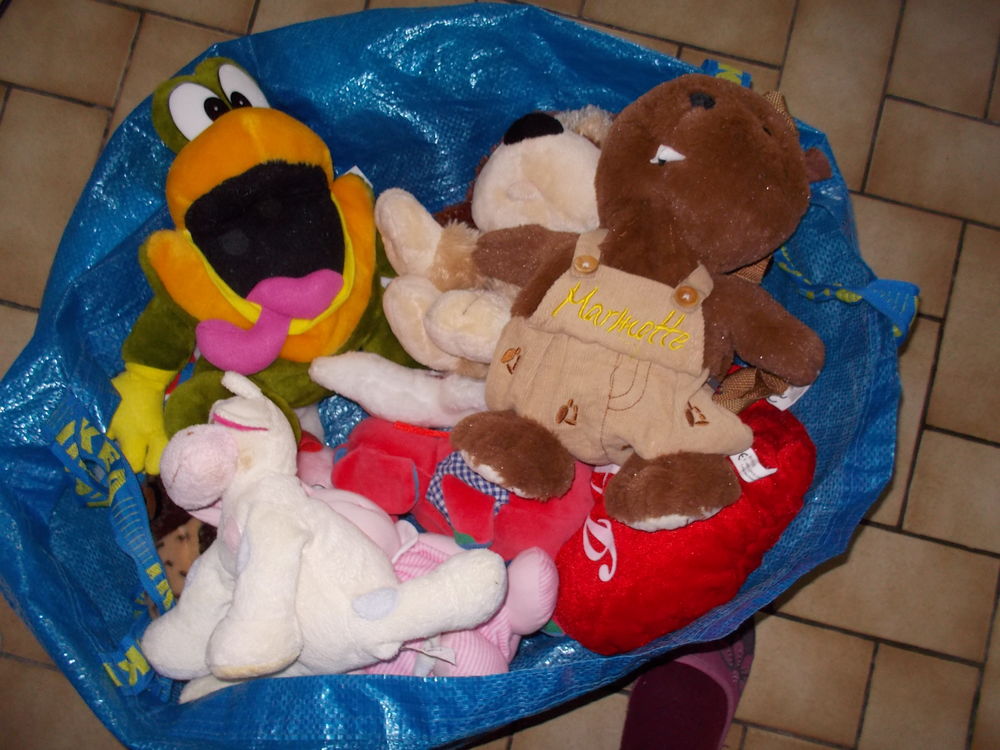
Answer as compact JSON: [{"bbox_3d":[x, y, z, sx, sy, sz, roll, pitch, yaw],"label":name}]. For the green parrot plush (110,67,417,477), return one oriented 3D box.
[{"bbox_3d":[-0.179,-0.080,0.640,0.220,0.170,0.280,-12,113,-12],"label":"green parrot plush"}]

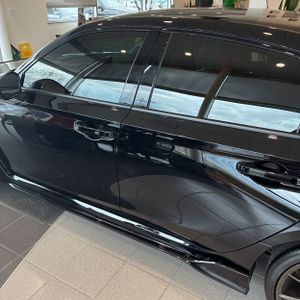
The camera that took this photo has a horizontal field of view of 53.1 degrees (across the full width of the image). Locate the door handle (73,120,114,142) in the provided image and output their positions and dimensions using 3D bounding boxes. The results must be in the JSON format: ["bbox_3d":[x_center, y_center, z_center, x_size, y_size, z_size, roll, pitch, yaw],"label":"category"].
[{"bbox_3d":[-0.304,-0.107,1.644,0.240,0.055,0.050,15,30,26],"label":"door handle"}]

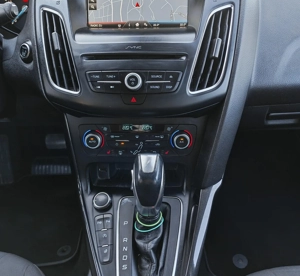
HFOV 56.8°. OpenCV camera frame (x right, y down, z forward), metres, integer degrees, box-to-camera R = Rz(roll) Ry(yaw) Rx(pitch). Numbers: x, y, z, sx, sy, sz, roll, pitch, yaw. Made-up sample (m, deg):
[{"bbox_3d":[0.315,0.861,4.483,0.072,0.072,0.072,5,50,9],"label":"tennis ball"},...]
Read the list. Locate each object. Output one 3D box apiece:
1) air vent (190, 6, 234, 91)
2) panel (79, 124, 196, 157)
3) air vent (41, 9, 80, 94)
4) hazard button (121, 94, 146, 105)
[{"bbox_3d":[0.099,-0.143,0.449,0.066,0.142,0.027,7,1,-14],"label":"air vent"},{"bbox_3d":[-0.022,0.004,0.498,0.211,0.058,0.025,0,0,2],"label":"panel"},{"bbox_3d":[-0.147,-0.143,0.460,0.066,0.142,0.027,-6,1,17],"label":"air vent"},{"bbox_3d":[-0.026,-0.061,0.440,0.041,0.018,0.010,0,7,2],"label":"hazard button"}]

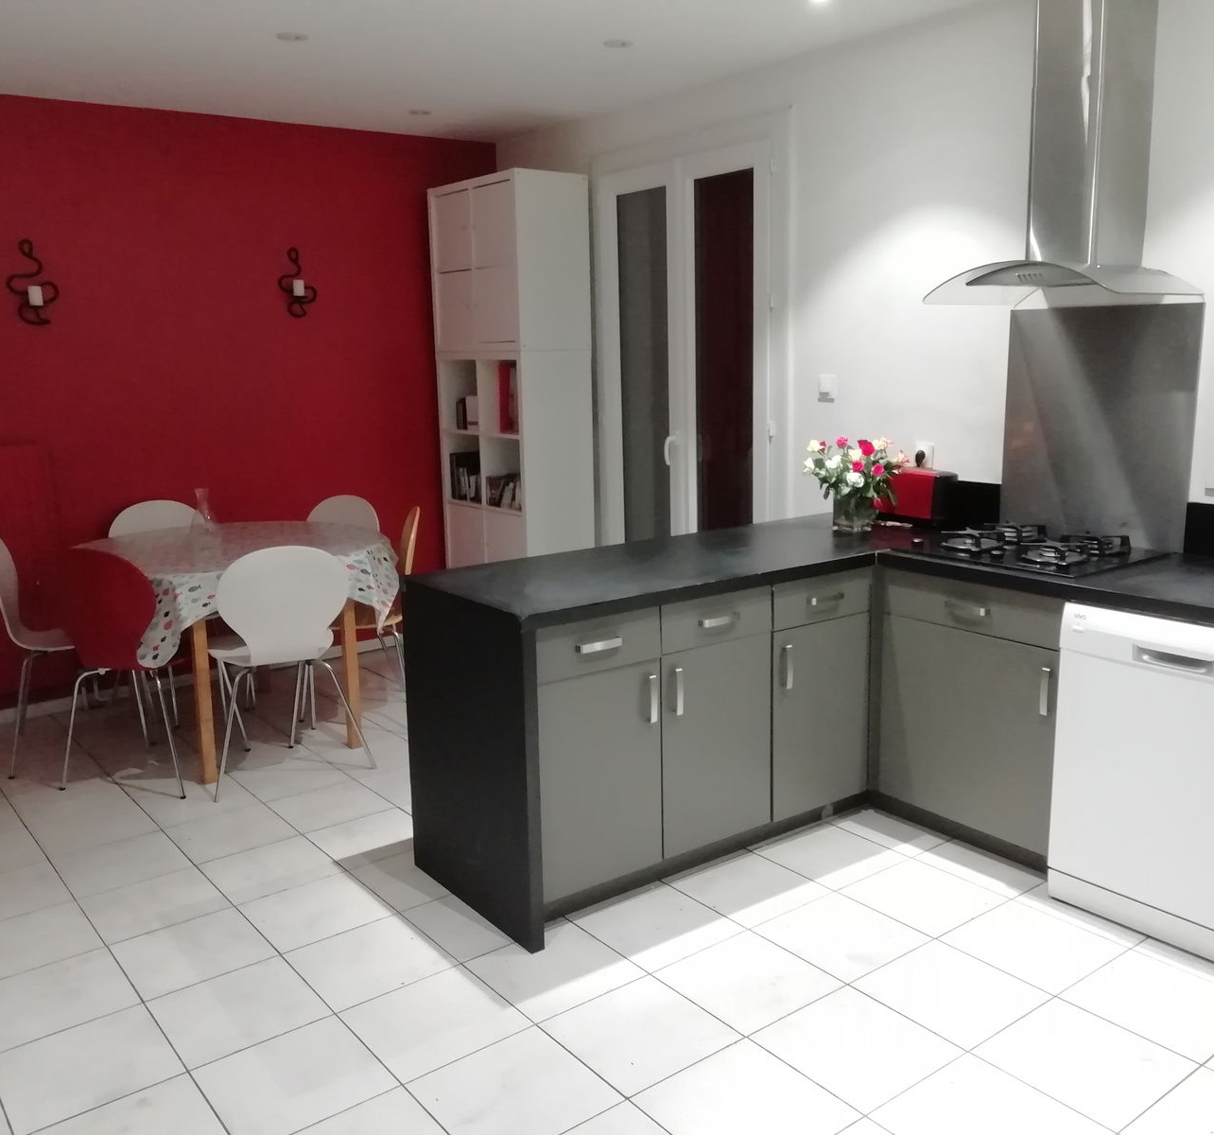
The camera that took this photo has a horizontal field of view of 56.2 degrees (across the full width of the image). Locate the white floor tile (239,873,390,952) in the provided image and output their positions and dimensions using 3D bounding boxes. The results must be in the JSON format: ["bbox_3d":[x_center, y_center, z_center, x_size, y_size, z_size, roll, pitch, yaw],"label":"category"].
[{"bbox_3d":[-0.799,0.945,3.119,0.326,0.010,0.326,-9,14,-36],"label":"white floor tile"}]

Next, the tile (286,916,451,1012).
[{"bbox_3d":[-0.597,0.992,2.858,0.326,0.010,0.326,-9,14,-36],"label":"tile"}]

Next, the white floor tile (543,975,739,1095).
[{"bbox_3d":[0.074,1.045,2.547,0.333,0.010,0.333,-9,14,-36],"label":"white floor tile"}]

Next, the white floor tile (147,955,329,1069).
[{"bbox_3d":[-0.871,1.042,2.676,0.331,0.010,0.331,-9,14,-36],"label":"white floor tile"}]

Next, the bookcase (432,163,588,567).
[{"bbox_3d":[-0.463,-0.713,5.649,0.390,2.280,0.790,-9,14,-36],"label":"bookcase"}]

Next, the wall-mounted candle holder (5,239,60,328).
[{"bbox_3d":[-2.324,-1.153,4.602,0.195,0.345,0.090,-9,14,-36],"label":"wall-mounted candle holder"}]

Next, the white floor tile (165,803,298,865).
[{"bbox_3d":[-1.212,0.859,3.662,0.331,0.010,0.331,-9,14,-36],"label":"white floor tile"}]

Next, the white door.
[{"bbox_3d":[0.344,-0.638,5.096,0.070,2.270,1.140,-9,14,-36],"label":"white door"}]

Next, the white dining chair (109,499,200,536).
[{"bbox_3d":[-1.809,0.174,4.898,0.520,0.875,0.520,-9,13,-33],"label":"white dining chair"}]

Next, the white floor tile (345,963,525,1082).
[{"bbox_3d":[-0.396,1.043,2.610,0.333,0.010,0.333,-9,14,-36],"label":"white floor tile"}]

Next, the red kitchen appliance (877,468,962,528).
[{"bbox_3d":[1.073,-0.255,4.029,0.160,0.186,0.300,-9,14,-36],"label":"red kitchen appliance"}]

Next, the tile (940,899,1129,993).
[{"bbox_3d":[1.073,0.953,2.866,0.326,0.010,0.326,-9,14,-36],"label":"tile"}]

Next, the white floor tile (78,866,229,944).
[{"bbox_3d":[-1.278,0.949,3.202,0.331,0.010,0.331,-9,14,-36],"label":"white floor tile"}]

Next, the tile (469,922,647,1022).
[{"bbox_3d":[-0.130,0.998,2.809,0.333,0.010,0.333,-9,14,-36],"label":"tile"}]

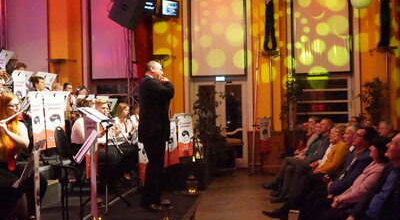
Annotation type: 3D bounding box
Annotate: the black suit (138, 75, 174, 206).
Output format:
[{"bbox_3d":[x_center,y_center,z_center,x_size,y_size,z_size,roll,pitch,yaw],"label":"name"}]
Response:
[{"bbox_3d":[-0.512,0.301,5.950,0.420,1.760,0.540,-1,-1,-12],"label":"black suit"}]

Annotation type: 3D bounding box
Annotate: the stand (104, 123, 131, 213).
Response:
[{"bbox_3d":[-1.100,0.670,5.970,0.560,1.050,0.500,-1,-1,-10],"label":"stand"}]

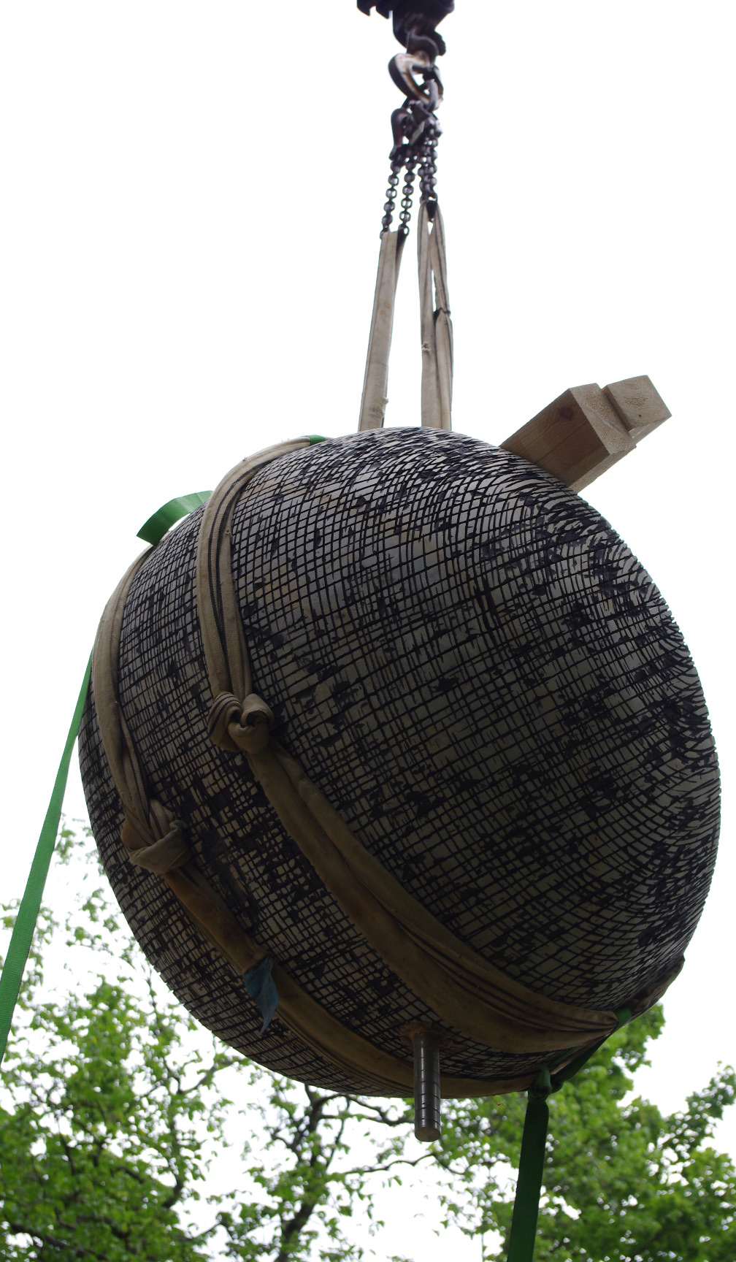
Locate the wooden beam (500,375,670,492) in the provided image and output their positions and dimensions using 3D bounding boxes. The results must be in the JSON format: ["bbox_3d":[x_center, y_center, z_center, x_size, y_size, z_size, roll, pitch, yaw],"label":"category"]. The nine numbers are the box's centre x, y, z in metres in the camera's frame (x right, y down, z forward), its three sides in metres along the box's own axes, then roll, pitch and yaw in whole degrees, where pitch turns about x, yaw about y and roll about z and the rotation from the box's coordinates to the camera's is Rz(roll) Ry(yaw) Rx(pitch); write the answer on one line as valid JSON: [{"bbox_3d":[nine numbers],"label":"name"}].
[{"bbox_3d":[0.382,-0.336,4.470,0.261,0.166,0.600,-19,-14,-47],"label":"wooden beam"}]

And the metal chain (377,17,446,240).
[{"bbox_3d":[0.118,-1.349,5.301,0.170,0.809,0.170,1,-39,0],"label":"metal chain"}]

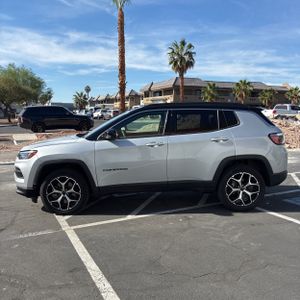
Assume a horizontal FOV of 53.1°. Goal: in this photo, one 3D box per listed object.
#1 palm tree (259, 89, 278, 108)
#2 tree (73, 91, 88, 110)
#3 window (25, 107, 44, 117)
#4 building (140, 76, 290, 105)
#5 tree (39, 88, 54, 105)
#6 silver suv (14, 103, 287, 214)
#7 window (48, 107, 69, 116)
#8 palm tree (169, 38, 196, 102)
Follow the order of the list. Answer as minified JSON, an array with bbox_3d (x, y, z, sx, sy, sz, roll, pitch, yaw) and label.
[{"bbox_3d":[19.998,-7.956,51.415,3.120,4.880,3.120,0,8,0],"label":"palm tree"},{"bbox_3d":[-13.585,-8.895,59.333,3.100,5.040,3.100,0,8,0],"label":"tree"},{"bbox_3d":[-7.497,-2.493,19.525,1.150,0.550,0.100,-5,9,-30],"label":"window"},{"bbox_3d":[14.041,-10.911,64.584,30.000,7.300,14.600,-4,9,-28],"label":"building"},{"bbox_3d":[-20.281,-9.160,59.292,3.200,5.660,3.200,0,8,0],"label":"tree"},{"bbox_3d":[0.030,0.010,5.248,4.410,1.650,1.920,-1,8,-2],"label":"silver suv"},{"bbox_3d":[-6.171,-2.591,20.298,1.240,0.570,0.100,-5,9,-30],"label":"window"},{"bbox_3d":[3.668,-7.802,34.269,3.260,9.340,3.260,0,8,0],"label":"palm tree"}]

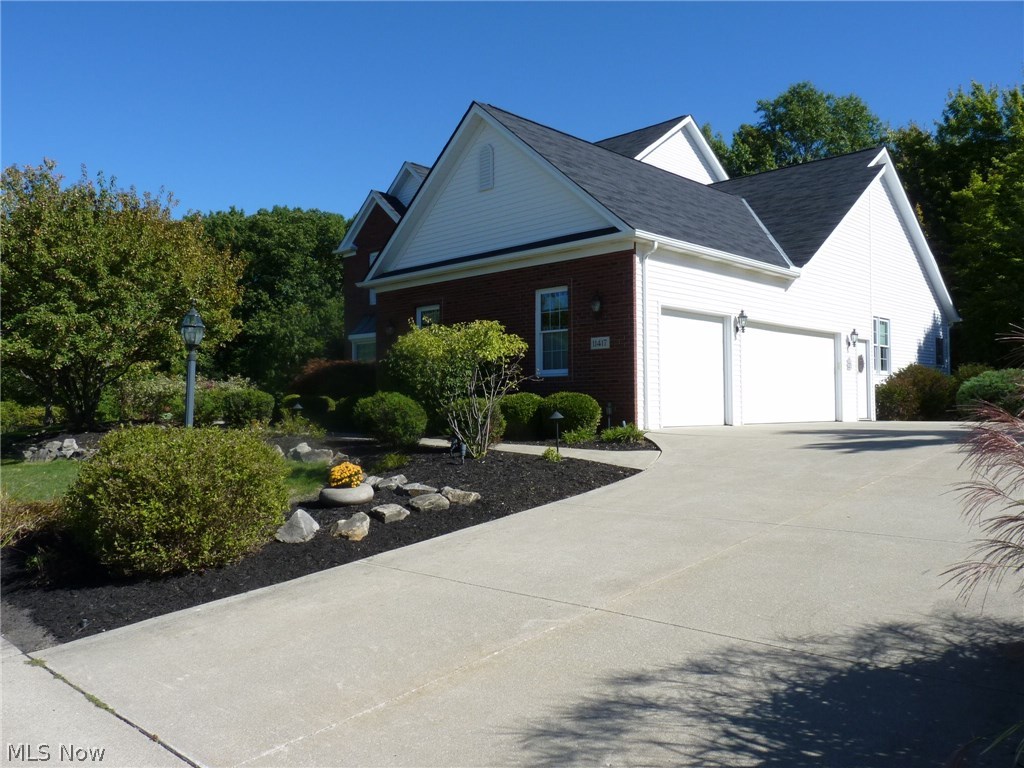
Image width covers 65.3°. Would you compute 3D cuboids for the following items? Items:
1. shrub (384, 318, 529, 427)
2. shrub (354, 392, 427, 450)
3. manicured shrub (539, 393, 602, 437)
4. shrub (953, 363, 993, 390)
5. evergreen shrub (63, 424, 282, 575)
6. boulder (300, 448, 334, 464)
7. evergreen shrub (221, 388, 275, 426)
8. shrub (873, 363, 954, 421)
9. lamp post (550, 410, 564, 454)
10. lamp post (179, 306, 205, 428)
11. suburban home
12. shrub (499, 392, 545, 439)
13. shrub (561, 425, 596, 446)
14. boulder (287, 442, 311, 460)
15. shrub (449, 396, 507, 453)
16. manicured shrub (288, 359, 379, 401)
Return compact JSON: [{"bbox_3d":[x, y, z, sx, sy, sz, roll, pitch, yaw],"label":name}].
[{"bbox_3d":[-0.660,0.019,9.500,1.650,1.522,1.450,0,-2,-4],"label":"shrub"},{"bbox_3d":[-1.680,0.489,11.000,1.000,0.765,0.980,0,-2,-9],"label":"shrub"},{"bbox_3d":[0.930,0.493,12.700,1.020,0.699,1.000,0,-2,4],"label":"manicured shrub"},{"bbox_3d":[15.318,0.190,26.475,1.600,1.775,1.600,-1,-2,30],"label":"shrub"},{"bbox_3d":[-2.664,0.853,6.336,1.720,0.982,1.600,0,-2,-23],"label":"evergreen shrub"},{"bbox_3d":[-2.497,0.933,10.200,0.450,0.198,0.320,0,-2,-14],"label":"boulder"},{"bbox_3d":[-6.388,0.589,19.287,1.300,0.937,1.200,0,-2,-18],"label":"evergreen shrub"},{"bbox_3d":[10.917,0.223,21.579,2.200,1.500,2.100,-1,-2,27],"label":"shrub"},{"bbox_3d":[0.606,0.647,10.592,0.185,0.564,0.185,0,-2,3],"label":"lamp post"},{"bbox_3d":[-3.210,0.211,8.000,0.240,2.066,0.240,1,-2,-22],"label":"lamp post"},{"bbox_3d":[3.128,-3.467,25.504,16.000,9.200,19.400,-2,-2,44],"label":"suburban home"},{"bbox_3d":[0.156,0.511,12.890,0.880,0.731,0.880,0,-2,1],"label":"shrub"},{"bbox_3d":[0.963,0.743,11.400,0.480,0.230,0.440,0,-2,5],"label":"shrub"},{"bbox_3d":[-2.780,0.893,10.400,0.320,0.228,0.280,0,-2,-15],"label":"boulder"},{"bbox_3d":[-0.507,0.581,11.789,0.860,0.778,0.860,0,-2,-2],"label":"shrub"},{"bbox_3d":[-4.772,0.187,21.476,2.500,1.721,2.000,0,-2,-13],"label":"manicured shrub"}]

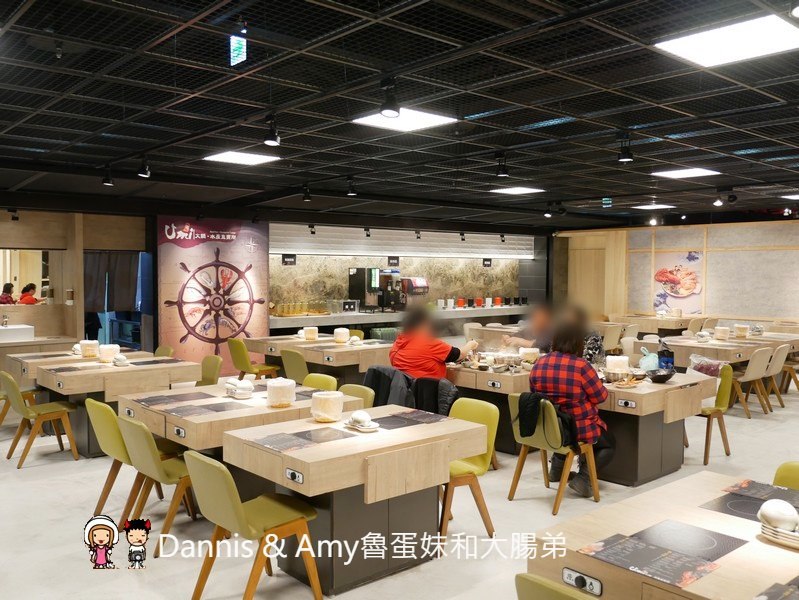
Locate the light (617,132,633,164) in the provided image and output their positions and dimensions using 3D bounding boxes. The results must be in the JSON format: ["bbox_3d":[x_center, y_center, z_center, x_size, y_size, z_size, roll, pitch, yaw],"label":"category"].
[{"bbox_3d":[1.791,-1.211,5.882,0.120,0.235,0.120,-2,3,-42],"label":"light"}]

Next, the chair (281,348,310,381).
[{"bbox_3d":[-0.972,0.939,8.122,0.530,0.770,0.460,-2,3,-42],"label":"chair"}]

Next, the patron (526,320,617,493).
[{"bbox_3d":[1.272,0.775,5.385,0.700,1.290,0.520,-2,3,-41],"label":"patron"}]

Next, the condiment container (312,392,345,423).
[{"bbox_3d":[-0.421,0.633,4.354,0.180,0.155,0.180,0,2,0],"label":"condiment container"}]

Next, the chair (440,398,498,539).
[{"bbox_3d":[0.270,1.061,4.534,0.510,0.780,0.460,-2,3,-41],"label":"chair"}]

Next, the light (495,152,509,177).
[{"bbox_3d":[0.913,-1.209,6.570,0.120,0.230,0.110,0,2,0],"label":"light"}]

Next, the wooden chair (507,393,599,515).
[{"bbox_3d":[1.085,1.046,5.240,0.530,0.770,0.450,-2,3,-42],"label":"wooden chair"}]

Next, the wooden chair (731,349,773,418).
[{"bbox_3d":[3.961,0.941,8.630,0.460,0.770,0.530,-2,3,-42],"label":"wooden chair"}]

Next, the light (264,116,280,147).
[{"bbox_3d":[-0.899,-1.188,5.213,0.125,0.225,0.125,-2,3,-42],"label":"light"}]

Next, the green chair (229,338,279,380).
[{"bbox_3d":[-1.756,0.869,8.917,0.540,0.790,0.450,-2,3,-42],"label":"green chair"}]

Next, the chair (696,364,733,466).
[{"bbox_3d":[2.628,0.985,6.541,0.540,0.790,0.450,-2,3,-42],"label":"chair"}]

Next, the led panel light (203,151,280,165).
[{"bbox_3d":[-1.526,-1.365,7.163,0.580,0.040,0.580,-2,3,-42],"label":"led panel light"}]

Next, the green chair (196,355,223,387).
[{"bbox_3d":[-2.065,0.952,7.224,0.510,0.780,0.460,-2,3,-41],"label":"green chair"}]

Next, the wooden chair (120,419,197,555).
[{"bbox_3d":[-1.344,1.063,4.476,0.530,0.770,0.460,-2,3,-42],"label":"wooden chair"}]

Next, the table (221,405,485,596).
[{"bbox_3d":[-0.226,1.094,4.108,1.219,0.750,0.814,-2,3,-42],"label":"table"}]

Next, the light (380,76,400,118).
[{"bbox_3d":[-0.051,-1.121,4.090,0.120,0.240,0.110,0,2,0],"label":"light"}]

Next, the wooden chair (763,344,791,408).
[{"bbox_3d":[4.371,0.911,8.951,0.460,0.780,0.510,-2,3,-41],"label":"wooden chair"}]

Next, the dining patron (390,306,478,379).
[{"bbox_3d":[0.394,0.732,6.423,0.780,1.300,0.580,-2,3,-42],"label":"dining patron"}]

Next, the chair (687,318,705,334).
[{"bbox_3d":[5.287,0.738,13.636,0.460,0.780,0.510,-2,3,-41],"label":"chair"}]

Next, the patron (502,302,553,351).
[{"bbox_3d":[1.467,0.696,7.774,0.750,1.270,0.540,-2,3,-41],"label":"patron"}]

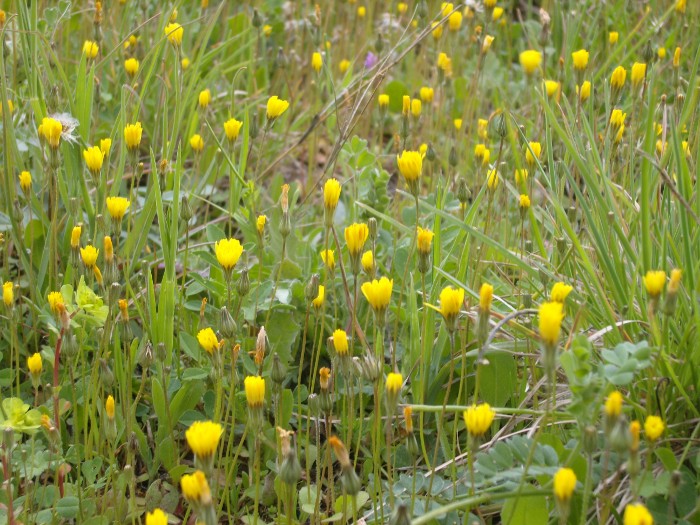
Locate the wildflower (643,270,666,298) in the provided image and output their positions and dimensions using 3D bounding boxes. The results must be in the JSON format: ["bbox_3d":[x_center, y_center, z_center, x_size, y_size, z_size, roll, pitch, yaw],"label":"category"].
[{"bbox_3d":[0.197,0.014,1.071,0.015,0.016,0.015,4,20,10],"label":"wildflower"}]

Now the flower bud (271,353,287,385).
[{"bbox_3d":[-0.050,0.074,1.160,0.011,0.021,0.011,0,23,0],"label":"flower bud"}]

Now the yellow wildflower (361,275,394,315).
[{"bbox_3d":[0.017,0.021,1.051,0.019,0.021,0.019,0,20,1],"label":"yellow wildflower"}]

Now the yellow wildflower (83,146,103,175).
[{"bbox_3d":[-0.220,-0.087,1.420,0.018,0.022,0.018,0,23,0],"label":"yellow wildflower"}]

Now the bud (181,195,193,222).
[{"bbox_3d":[-0.120,-0.040,1.215,0.008,0.020,0.008,-2,20,-6],"label":"bud"}]

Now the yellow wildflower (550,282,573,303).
[{"bbox_3d":[0.144,0.021,1.133,0.011,0.013,0.011,32,18,7],"label":"yellow wildflower"}]

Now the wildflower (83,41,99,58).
[{"bbox_3d":[-0.274,-0.225,1.750,0.017,0.018,0.017,0,23,0],"label":"wildflower"}]

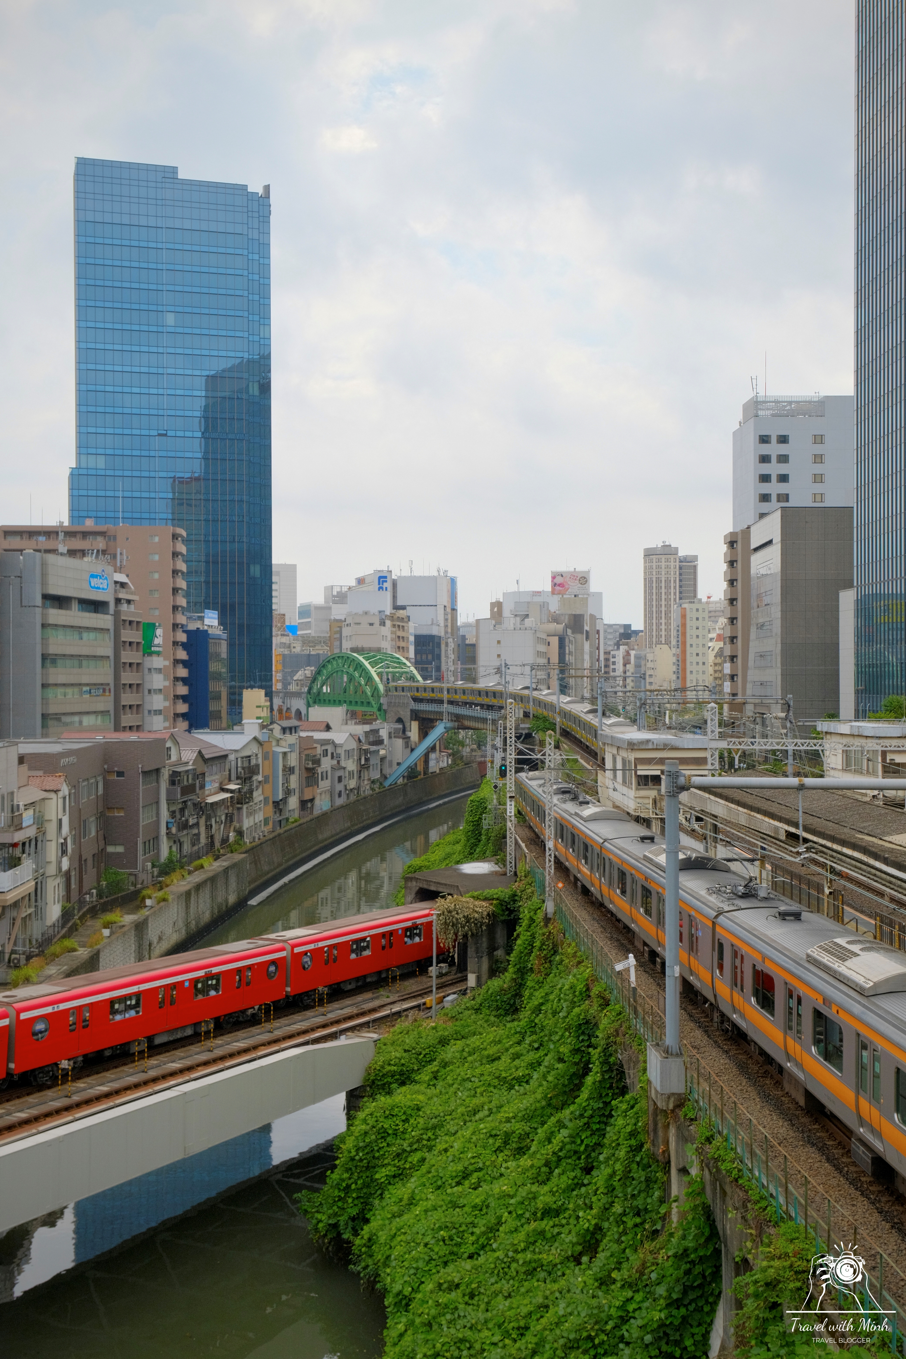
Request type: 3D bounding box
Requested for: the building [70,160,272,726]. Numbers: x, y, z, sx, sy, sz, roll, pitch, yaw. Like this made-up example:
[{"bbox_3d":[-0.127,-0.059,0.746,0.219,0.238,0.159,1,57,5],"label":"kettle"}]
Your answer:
[{"bbox_3d":[-60.000,-44.000,300.000,39.000,116.000,30.000,0,0,-16],"label":"building"}]

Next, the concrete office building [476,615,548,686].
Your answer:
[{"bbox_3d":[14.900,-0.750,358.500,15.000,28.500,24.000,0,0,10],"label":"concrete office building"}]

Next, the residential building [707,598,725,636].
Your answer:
[{"bbox_3d":[148.976,-14.706,808.000,15.000,59.412,15.000,0,0,0],"label":"residential building"}]

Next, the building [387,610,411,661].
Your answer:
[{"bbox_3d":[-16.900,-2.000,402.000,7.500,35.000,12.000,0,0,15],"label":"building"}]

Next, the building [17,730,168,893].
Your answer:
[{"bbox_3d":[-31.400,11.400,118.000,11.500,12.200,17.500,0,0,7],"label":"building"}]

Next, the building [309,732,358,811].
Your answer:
[{"bbox_3d":[-18.000,12.400,198.000,7.300,9.900,15.000,0,0,10],"label":"building"}]

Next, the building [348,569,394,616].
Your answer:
[{"bbox_3d":[-26.000,-9.650,453.000,12.500,48.300,18.000,0,0,-13],"label":"building"}]

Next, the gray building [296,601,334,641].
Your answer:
[{"bbox_3d":[-43.300,-4.000,446.000,7.000,39.000,17.000,0,0,-20],"label":"gray building"}]

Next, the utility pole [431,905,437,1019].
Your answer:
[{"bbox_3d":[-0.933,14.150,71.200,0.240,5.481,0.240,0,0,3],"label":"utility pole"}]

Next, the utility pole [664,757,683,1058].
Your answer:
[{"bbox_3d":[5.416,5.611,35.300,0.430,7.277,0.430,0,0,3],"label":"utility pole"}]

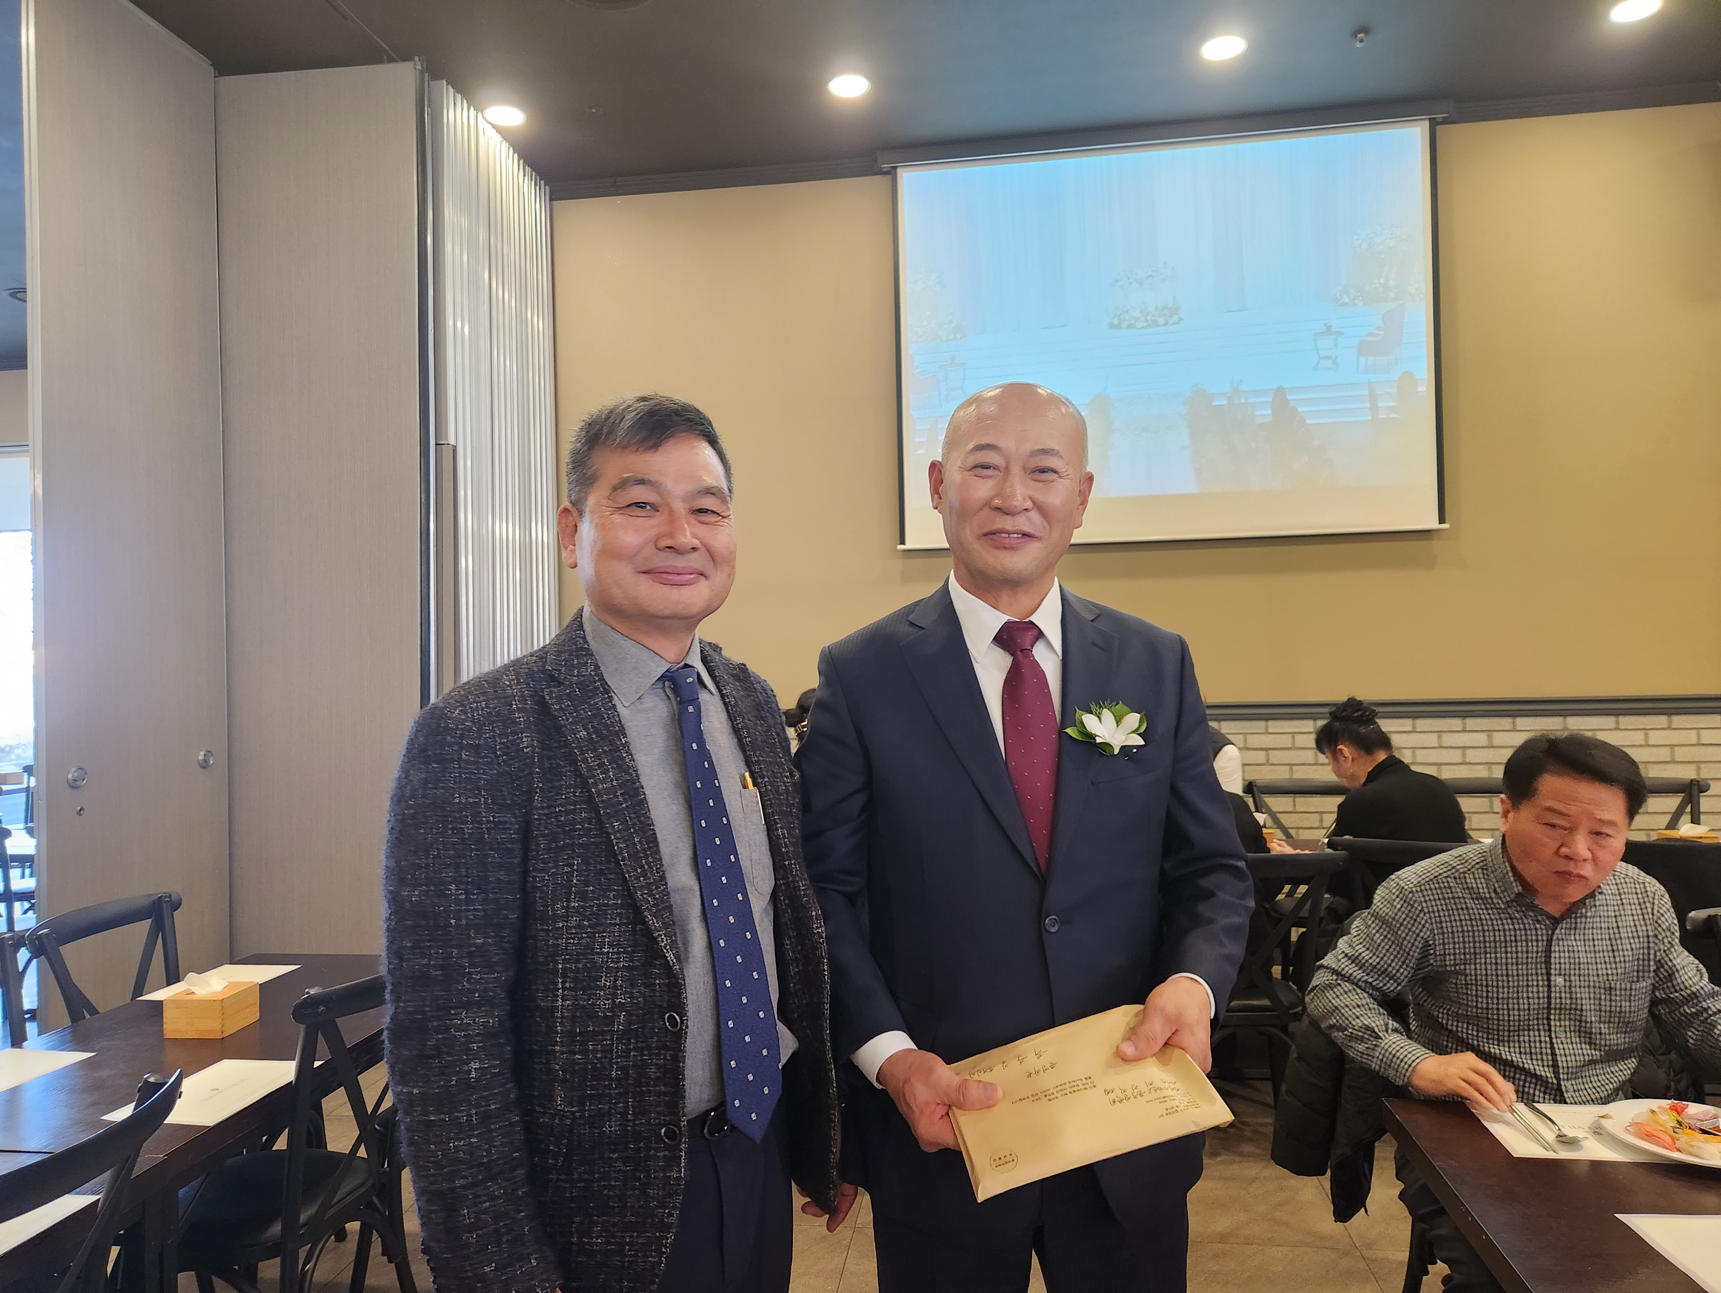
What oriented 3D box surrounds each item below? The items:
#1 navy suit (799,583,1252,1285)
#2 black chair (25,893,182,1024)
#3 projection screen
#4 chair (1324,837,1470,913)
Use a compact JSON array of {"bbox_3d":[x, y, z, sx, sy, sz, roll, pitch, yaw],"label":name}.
[{"bbox_3d":[0.199,0.657,1.345,0.540,1.480,0.360,-1,0,0],"label":"navy suit"},{"bbox_3d":[-1.521,1.049,2.645,0.510,0.880,0.460,-1,0,9],"label":"black chair"},{"bbox_3d":[1.268,-1.294,4.867,2.267,1.681,0.050,-1,0,9],"label":"projection screen"},{"bbox_3d":[1.651,0.987,3.430,0.470,0.880,0.510,-1,0,17],"label":"chair"}]

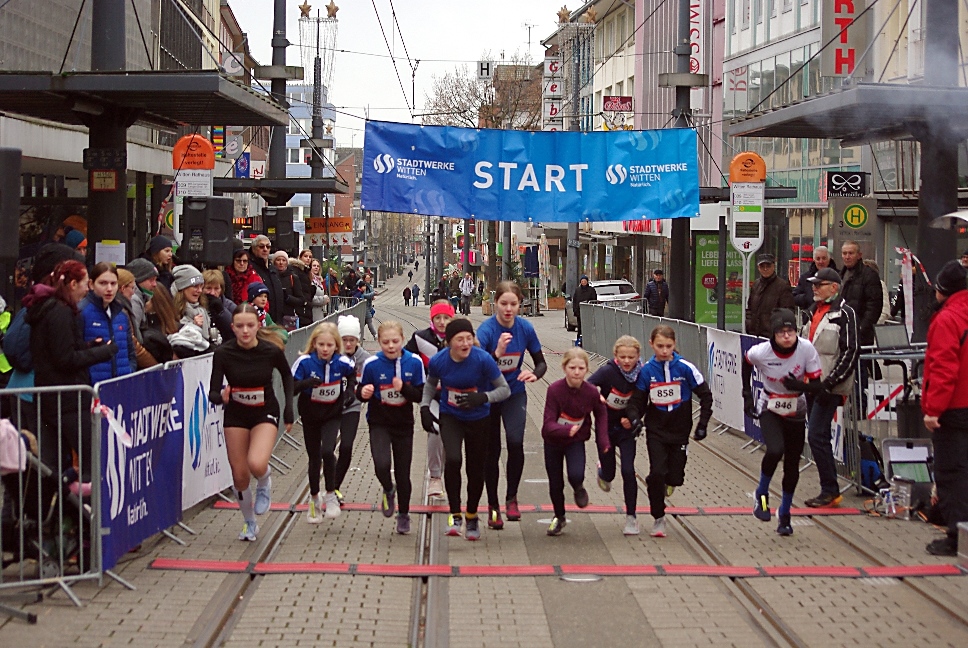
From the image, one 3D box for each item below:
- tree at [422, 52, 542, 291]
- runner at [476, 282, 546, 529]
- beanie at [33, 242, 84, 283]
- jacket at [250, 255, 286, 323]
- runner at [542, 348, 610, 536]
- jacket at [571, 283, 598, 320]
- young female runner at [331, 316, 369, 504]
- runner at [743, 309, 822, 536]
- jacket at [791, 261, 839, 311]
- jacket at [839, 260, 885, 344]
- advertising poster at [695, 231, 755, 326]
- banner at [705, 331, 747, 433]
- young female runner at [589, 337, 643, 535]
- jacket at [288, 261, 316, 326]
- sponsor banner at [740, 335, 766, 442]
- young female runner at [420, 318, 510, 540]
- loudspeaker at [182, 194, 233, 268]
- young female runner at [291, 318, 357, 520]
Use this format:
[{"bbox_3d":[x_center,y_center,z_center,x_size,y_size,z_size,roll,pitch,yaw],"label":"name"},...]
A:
[{"bbox_3d":[0.020,-5.769,90.000,5.000,10.500,5.000,1,2,0],"label":"tree"},{"bbox_3d":[0.187,0.554,15.000,0.490,1.660,0.560,0,1,0],"label":"runner"},{"bbox_3d":[-2.538,-0.362,13.200,0.290,0.250,0.260,1,2,18],"label":"beanie"},{"bbox_3d":[-2.227,-0.301,22.500,0.520,0.820,0.340,0,2,-34],"label":"jacket"},{"bbox_3d":[0.612,0.784,14.600,0.470,1.250,0.580,0,1,0],"label":"runner"},{"bbox_3d":[2.290,-0.535,50.300,0.600,0.820,0.360,1,1,0],"label":"jacket"},{"bbox_3d":[-0.974,0.631,16.100,0.400,1.400,0.550,1,2,-3],"label":"young female runner"},{"bbox_3d":[1.974,0.651,14.600,0.540,1.490,0.640,0,1,2],"label":"runner"},{"bbox_3d":[3.273,-0.269,21.600,0.560,0.780,0.340,1,1,12],"label":"jacket"},{"bbox_3d":[3.633,-0.198,21.300,0.520,0.820,0.360,1,2,37],"label":"jacket"},{"bbox_3d":[4.679,-0.867,43.000,1.180,1.780,0.060,1,1,2],"label":"advertising poster"},{"bbox_3d":[2.506,0.581,23.100,0.040,0.960,2.400,1,2,-2],"label":"banner"},{"bbox_3d":[0.893,0.715,14.650,0.420,1.310,0.600,1,1,0],"label":"young female runner"},{"bbox_3d":[-2.337,-0.394,28.500,0.470,0.900,0.350,-1,2,-41],"label":"jacket"},{"bbox_3d":[2.605,0.645,20.600,0.040,0.980,3.000,1,1,-1],"label":"sponsor banner"},{"bbox_3d":[-0.119,0.660,14.200,0.580,1.430,0.520,1,1,-3],"label":"young female runner"},{"bbox_3d":[-2.722,-0.921,21.800,0.410,0.665,0.380,1,2,22],"label":"loudspeaker"},{"bbox_3d":[-1.102,0.678,15.200,0.450,1.380,0.520,0,1,-1],"label":"young female runner"}]

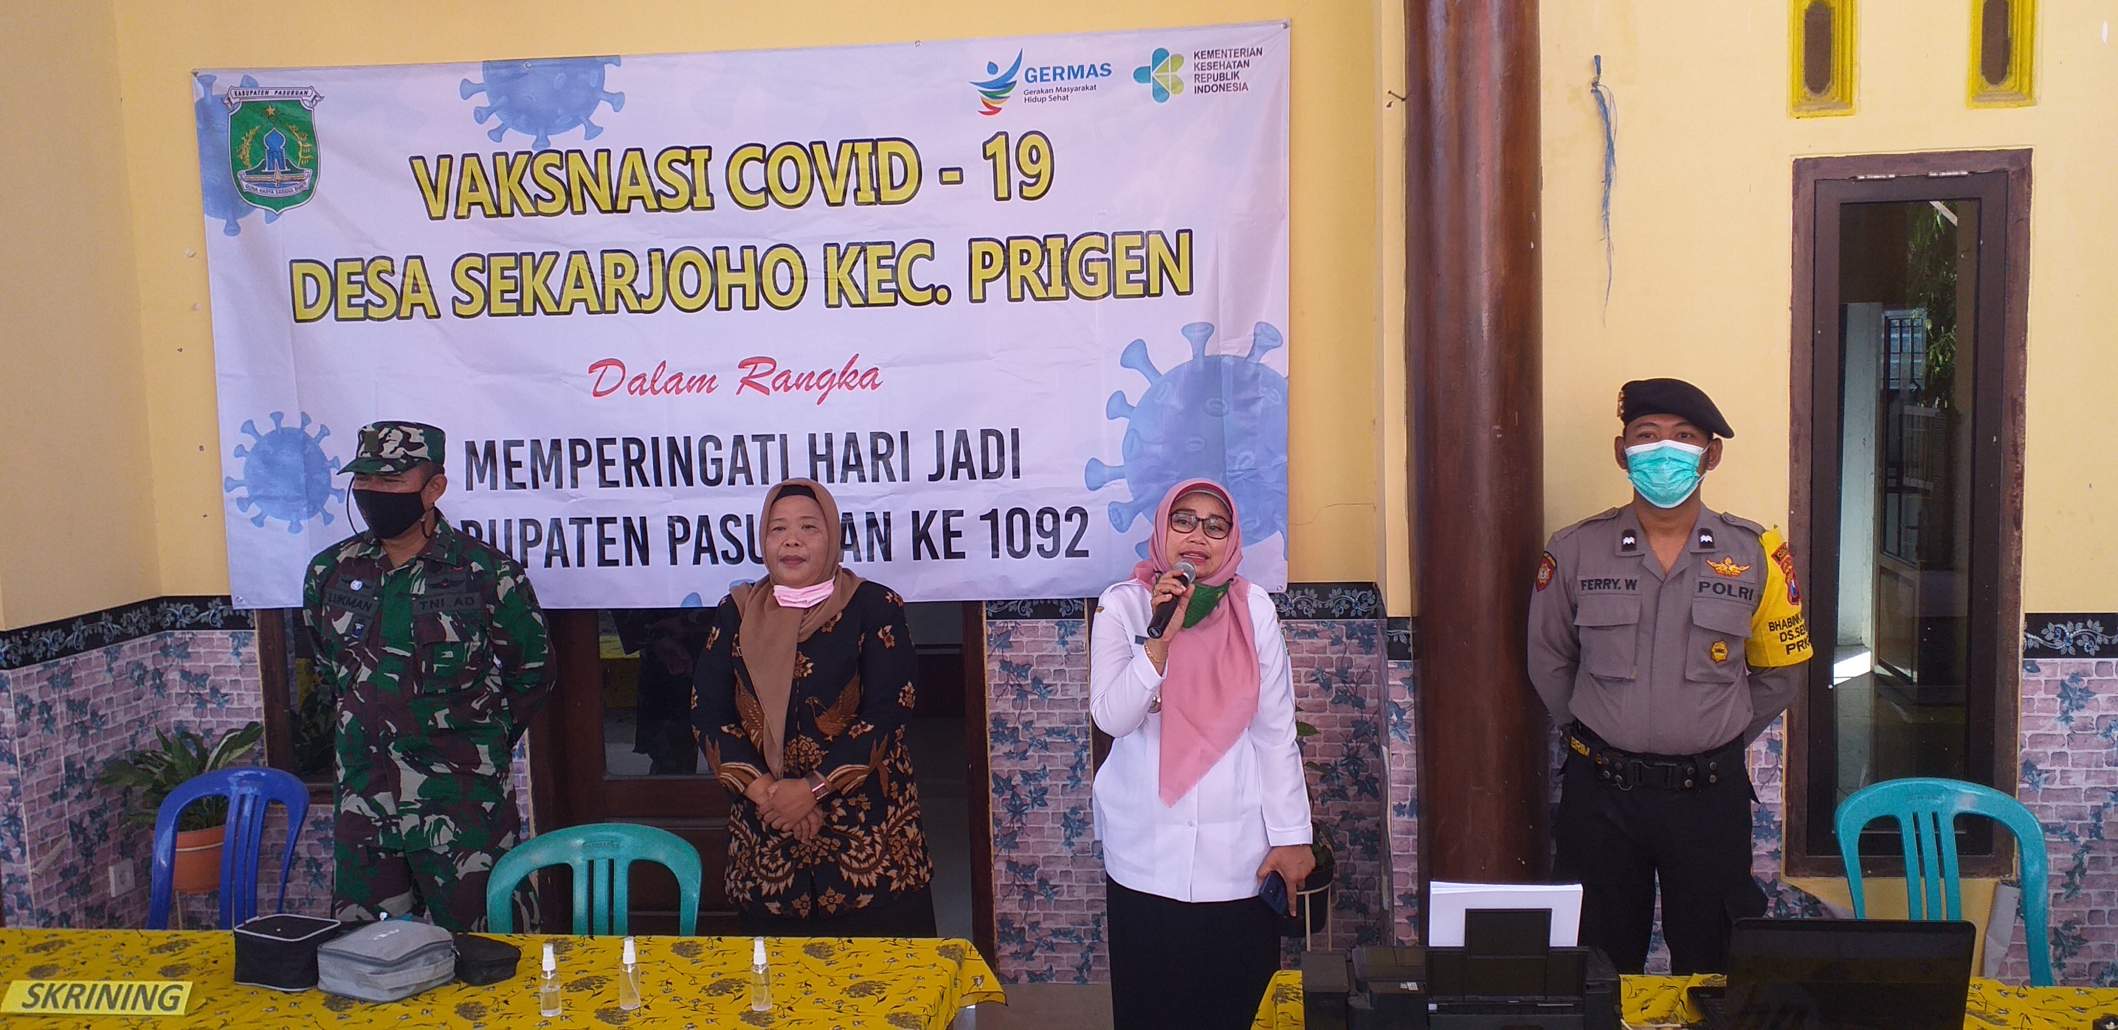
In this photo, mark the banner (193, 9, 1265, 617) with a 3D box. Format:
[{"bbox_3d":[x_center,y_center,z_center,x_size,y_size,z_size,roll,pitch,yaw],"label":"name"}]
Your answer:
[{"bbox_3d":[-0.896,-0.506,3.966,3.000,1.490,0.040,-1,4,7],"label":"banner"}]

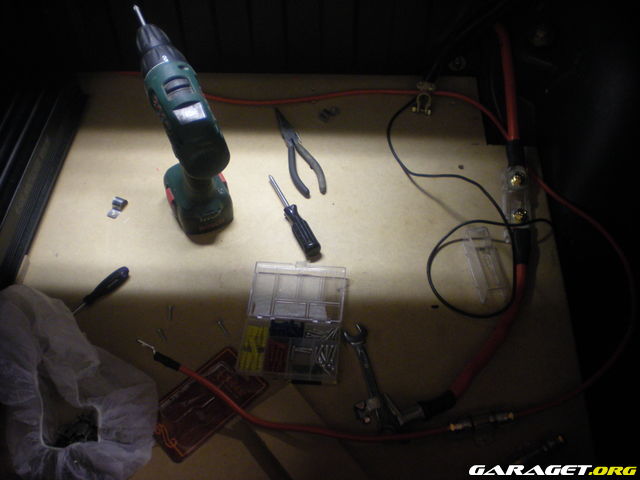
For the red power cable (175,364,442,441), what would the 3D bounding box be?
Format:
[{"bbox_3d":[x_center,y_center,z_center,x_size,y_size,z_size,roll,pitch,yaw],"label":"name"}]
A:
[{"bbox_3d":[-0.017,0.194,0.781,0.324,0.024,0.052,10,52,10],"label":"red power cable"}]

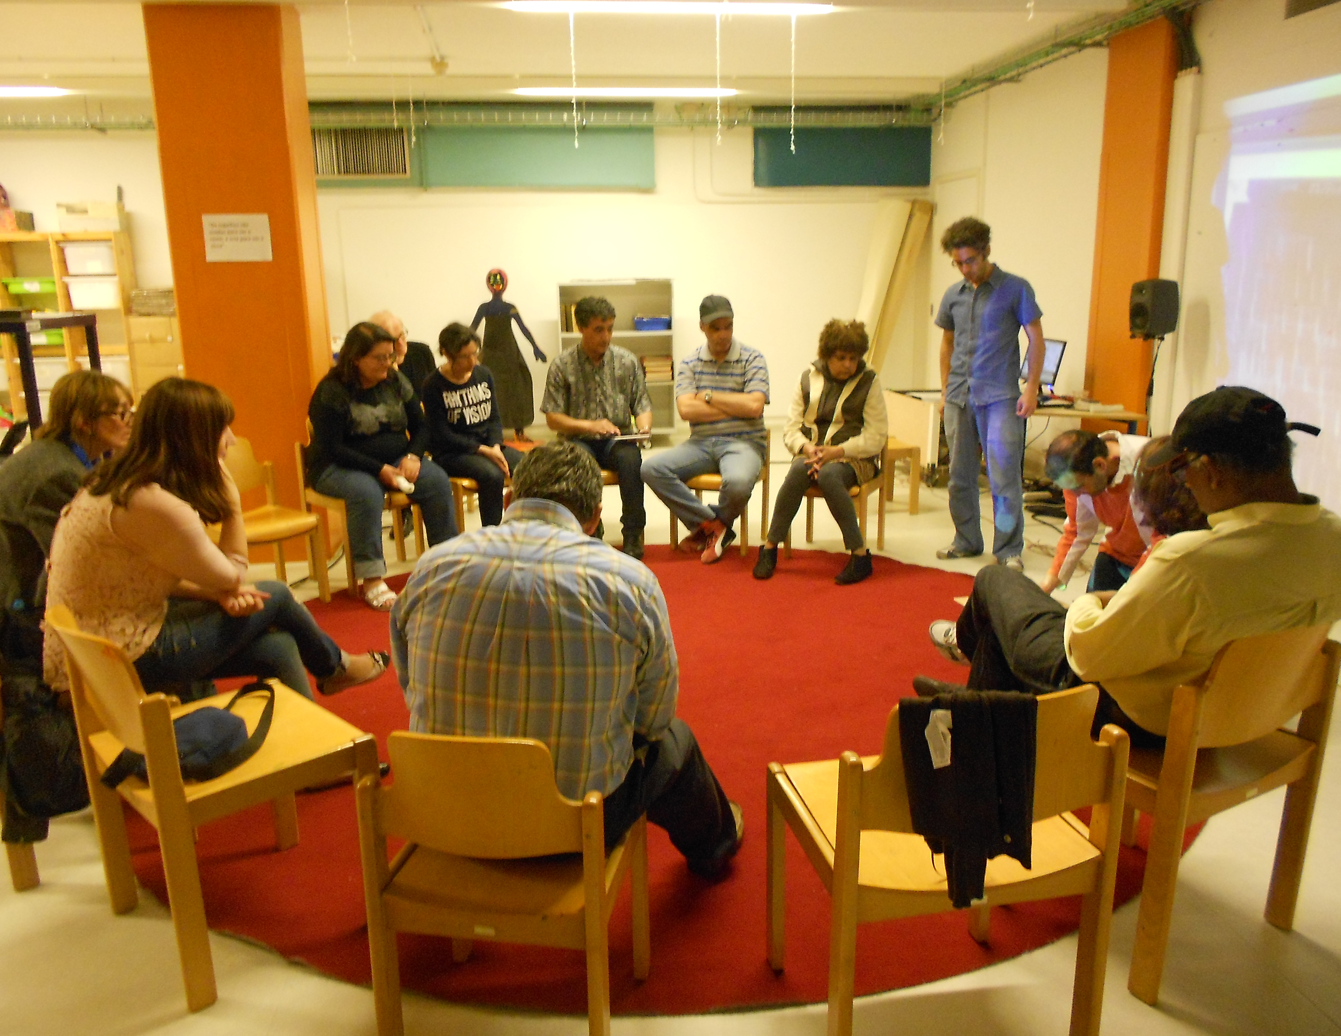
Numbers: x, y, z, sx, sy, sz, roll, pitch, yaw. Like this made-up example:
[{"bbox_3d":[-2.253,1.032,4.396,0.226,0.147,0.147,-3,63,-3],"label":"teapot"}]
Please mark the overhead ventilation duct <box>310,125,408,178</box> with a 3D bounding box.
[{"bbox_3d":[-2.966,-3.412,9.693,1.080,0.490,0.130,-1,13,0],"label":"overhead ventilation duct"}]

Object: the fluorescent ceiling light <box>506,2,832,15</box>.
[{"bbox_3d":[0.015,-2.423,4.910,1.530,0.070,0.110,-1,13,-2],"label":"fluorescent ceiling light"}]

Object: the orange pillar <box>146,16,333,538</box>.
[{"bbox_3d":[-2.279,-1.199,5.694,0.660,2.860,0.500,-2,12,-6],"label":"orange pillar"}]

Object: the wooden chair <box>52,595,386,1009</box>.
[{"bbox_3d":[-0.976,0.554,2.305,0.466,0.763,0.489,-13,18,-43],"label":"wooden chair"}]

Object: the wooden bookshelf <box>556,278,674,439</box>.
[{"bbox_3d":[-0.516,-1.510,9.790,1.060,1.400,0.400,-1,13,-1],"label":"wooden bookshelf"}]

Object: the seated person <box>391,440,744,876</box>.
[{"bbox_3d":[-0.186,0.400,2.124,0.560,1.130,0.820,3,13,14],"label":"seated person"}]

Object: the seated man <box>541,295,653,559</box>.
[{"bbox_3d":[-0.430,-0.521,5.934,0.600,1.370,0.740,-2,12,-7],"label":"seated man"}]

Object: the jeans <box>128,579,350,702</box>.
[{"bbox_3d":[-1.262,0.450,2.842,0.700,0.530,0.420,-8,14,-32],"label":"jeans"}]

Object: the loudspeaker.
[{"bbox_3d":[2.320,-1.008,4.987,0.180,0.285,0.185,-4,13,-14],"label":"loudspeaker"}]

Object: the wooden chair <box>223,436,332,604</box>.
[{"bbox_3d":[-1.980,0.028,4.907,0.510,0.760,0.480,8,15,39],"label":"wooden chair"}]

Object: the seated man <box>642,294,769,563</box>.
[{"bbox_3d":[0.208,-0.476,5.423,0.580,1.340,0.700,3,14,16],"label":"seated man"}]

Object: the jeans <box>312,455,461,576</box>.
[{"bbox_3d":[-1.441,-0.028,5.234,0.670,0.560,0.600,10,16,44],"label":"jeans"}]

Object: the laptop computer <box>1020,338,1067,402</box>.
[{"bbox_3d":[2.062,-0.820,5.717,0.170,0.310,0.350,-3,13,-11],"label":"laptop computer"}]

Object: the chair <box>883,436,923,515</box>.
[{"bbox_3d":[1.220,-0.398,6.220,0.430,0.697,0.421,-2,13,-6],"label":"chair"}]

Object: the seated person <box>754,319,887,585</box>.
[{"bbox_3d":[0.803,-0.396,5.433,0.580,1.280,0.820,5,13,26],"label":"seated person"}]

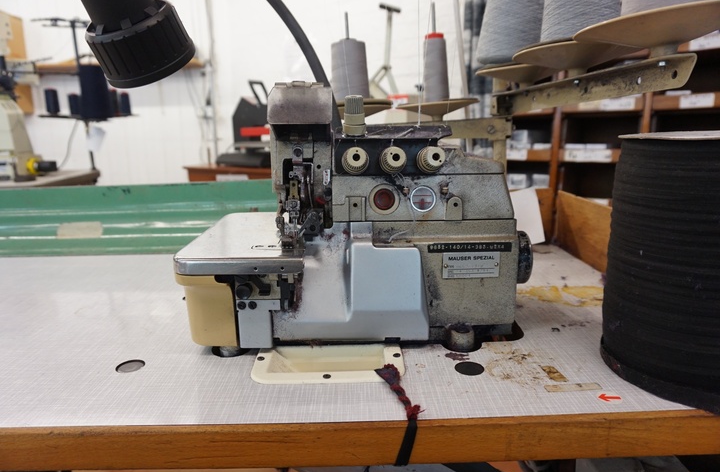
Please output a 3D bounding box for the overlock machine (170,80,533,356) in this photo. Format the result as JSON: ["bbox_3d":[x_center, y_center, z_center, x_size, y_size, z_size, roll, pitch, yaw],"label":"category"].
[{"bbox_3d":[0.019,-0.042,0.573,0.385,0.265,0.245,-1,13,1],"label":"overlock machine"}]

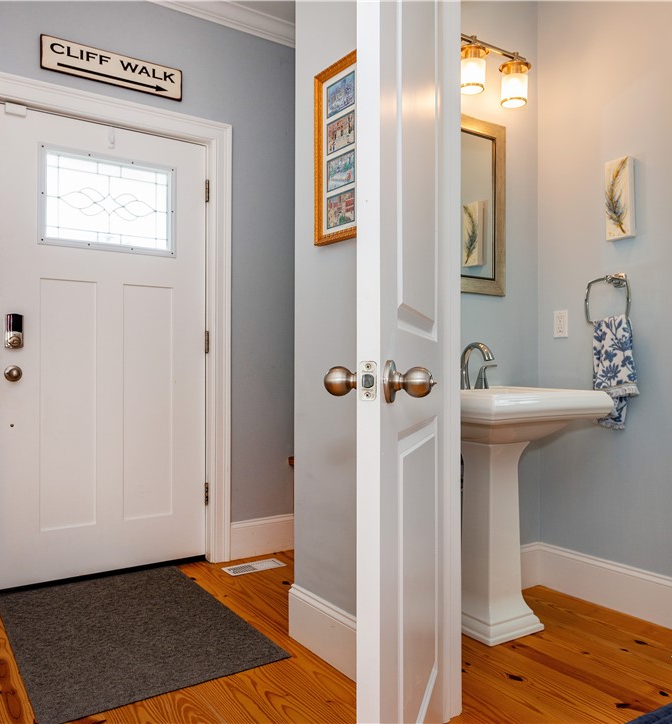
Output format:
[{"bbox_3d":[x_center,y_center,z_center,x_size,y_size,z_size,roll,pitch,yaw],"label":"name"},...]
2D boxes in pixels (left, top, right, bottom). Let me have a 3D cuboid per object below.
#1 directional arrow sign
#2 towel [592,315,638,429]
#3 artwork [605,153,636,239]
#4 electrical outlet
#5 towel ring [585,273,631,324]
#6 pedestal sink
[{"bbox_3d":[-1.008,-1.333,2.759,0.620,0.149,0.017,0,-1,-33],"label":"directional arrow sign"},{"bbox_3d":[1.087,0.037,2.351,0.060,0.440,0.178,0,-1,-33],"label":"towel"},{"bbox_3d":[1.125,-0.641,2.386,0.038,0.309,0.101,0,-1,-33],"label":"artwork"},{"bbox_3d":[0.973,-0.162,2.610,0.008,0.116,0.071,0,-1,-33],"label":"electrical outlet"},{"bbox_3d":[1.092,-0.251,2.390,0.080,0.200,0.190,0,-1,-33],"label":"towel ring"},{"bbox_3d":[0.608,0.543,2.217,0.628,0.880,0.505,0,-1,-33],"label":"pedestal sink"}]

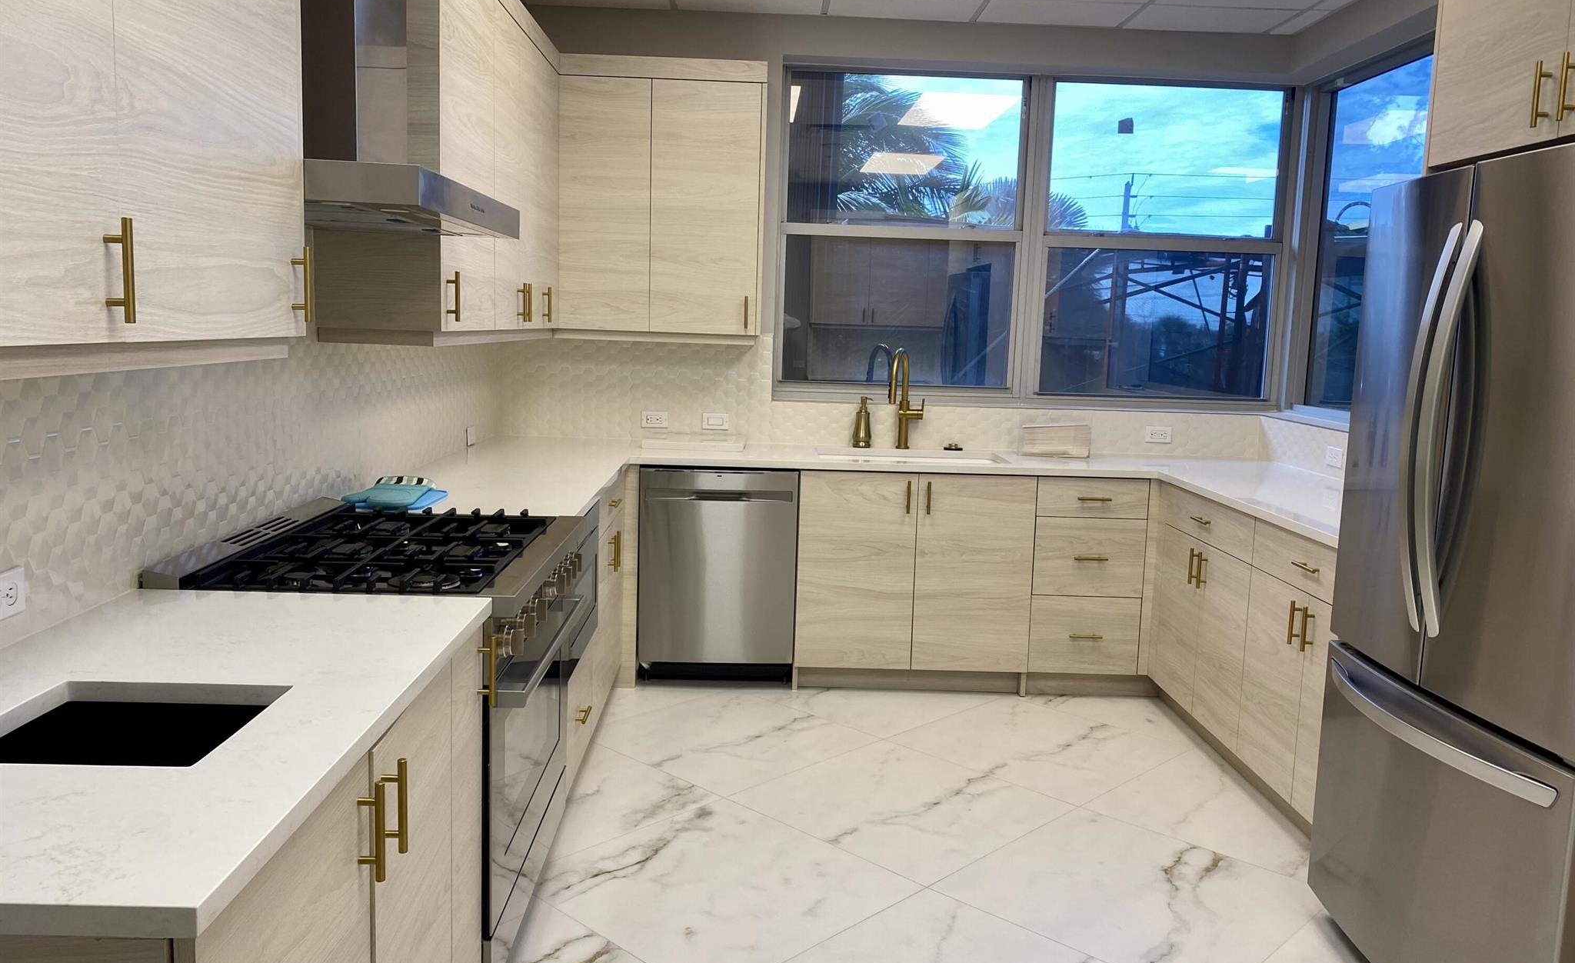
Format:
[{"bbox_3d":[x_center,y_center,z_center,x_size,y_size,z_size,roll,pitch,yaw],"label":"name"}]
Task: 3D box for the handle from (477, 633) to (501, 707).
[{"bbox_3d":[-0.549,0.346,2.162,0.036,0.129,0.012,2,8,-2],"label":"handle"}]

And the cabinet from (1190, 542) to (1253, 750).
[{"bbox_3d":[1.702,0.545,3.923,0.560,0.613,0.397,1,7,-1],"label":"cabinet"}]

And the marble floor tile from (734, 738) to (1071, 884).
[{"bbox_3d":[0.343,0.967,3.542,0.753,0.010,0.753,9,10,43],"label":"marble floor tile"}]

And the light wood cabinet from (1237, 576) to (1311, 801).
[{"bbox_3d":[1.759,0.610,3.597,0.595,0.623,0.390,2,8,-2],"label":"light wood cabinet"}]

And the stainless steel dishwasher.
[{"bbox_3d":[-0.273,0.345,4.820,0.605,0.860,0.600,1,7,-1],"label":"stainless steel dishwasher"}]

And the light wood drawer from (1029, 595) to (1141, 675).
[{"bbox_3d":[1.151,0.568,4.811,0.428,0.309,0.460,1,7,-1],"label":"light wood drawer"}]

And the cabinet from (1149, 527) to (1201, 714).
[{"bbox_3d":[1.739,0.503,4.392,0.595,0.623,0.412,2,8,-2],"label":"cabinet"}]

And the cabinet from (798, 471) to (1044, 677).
[{"bbox_3d":[0.497,0.319,4.907,0.921,0.778,0.600,2,8,-2],"label":"cabinet"}]

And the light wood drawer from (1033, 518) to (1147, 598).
[{"bbox_3d":[1.178,0.264,4.887,0.436,0.314,0.530,2,8,-2],"label":"light wood drawer"}]

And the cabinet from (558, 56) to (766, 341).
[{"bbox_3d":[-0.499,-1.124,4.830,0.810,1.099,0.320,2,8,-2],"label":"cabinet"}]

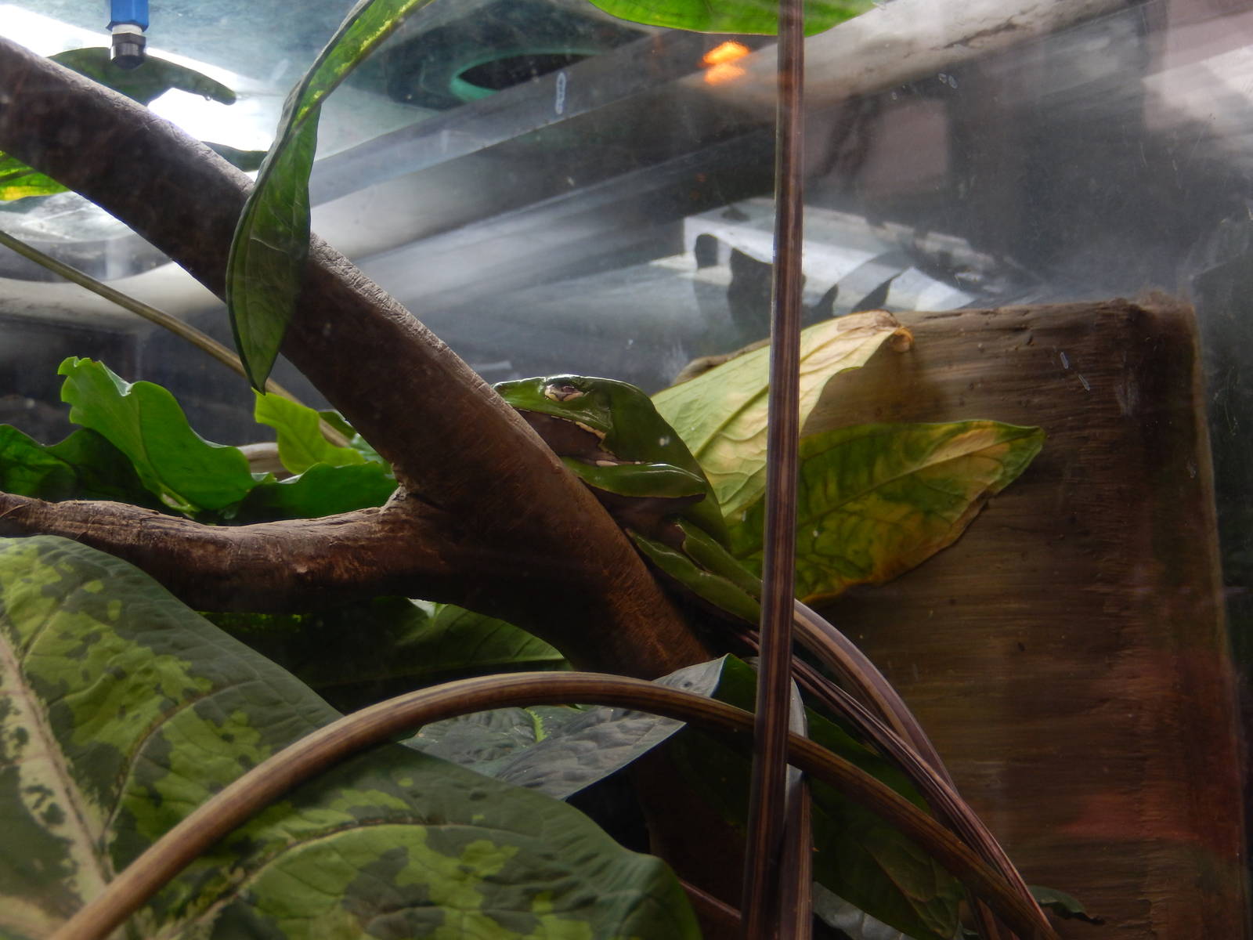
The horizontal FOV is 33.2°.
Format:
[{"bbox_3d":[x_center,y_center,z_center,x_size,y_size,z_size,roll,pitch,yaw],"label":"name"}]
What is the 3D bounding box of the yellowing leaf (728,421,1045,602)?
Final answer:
[{"bbox_3d":[0.076,0.013,0.655,0.110,0.055,0.017,-23,-16,-12],"label":"yellowing leaf"}]

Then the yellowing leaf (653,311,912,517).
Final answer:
[{"bbox_3d":[0.044,-0.015,0.655,0.112,0.050,0.020,-37,-31,-17],"label":"yellowing leaf"}]

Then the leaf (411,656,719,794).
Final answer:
[{"bbox_3d":[-0.018,0.072,0.575,0.106,0.050,0.018,-16,-51,-3],"label":"leaf"}]

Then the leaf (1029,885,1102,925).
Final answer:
[{"bbox_3d":[0.133,0.137,0.655,0.030,0.009,0.015,26,35,6],"label":"leaf"}]

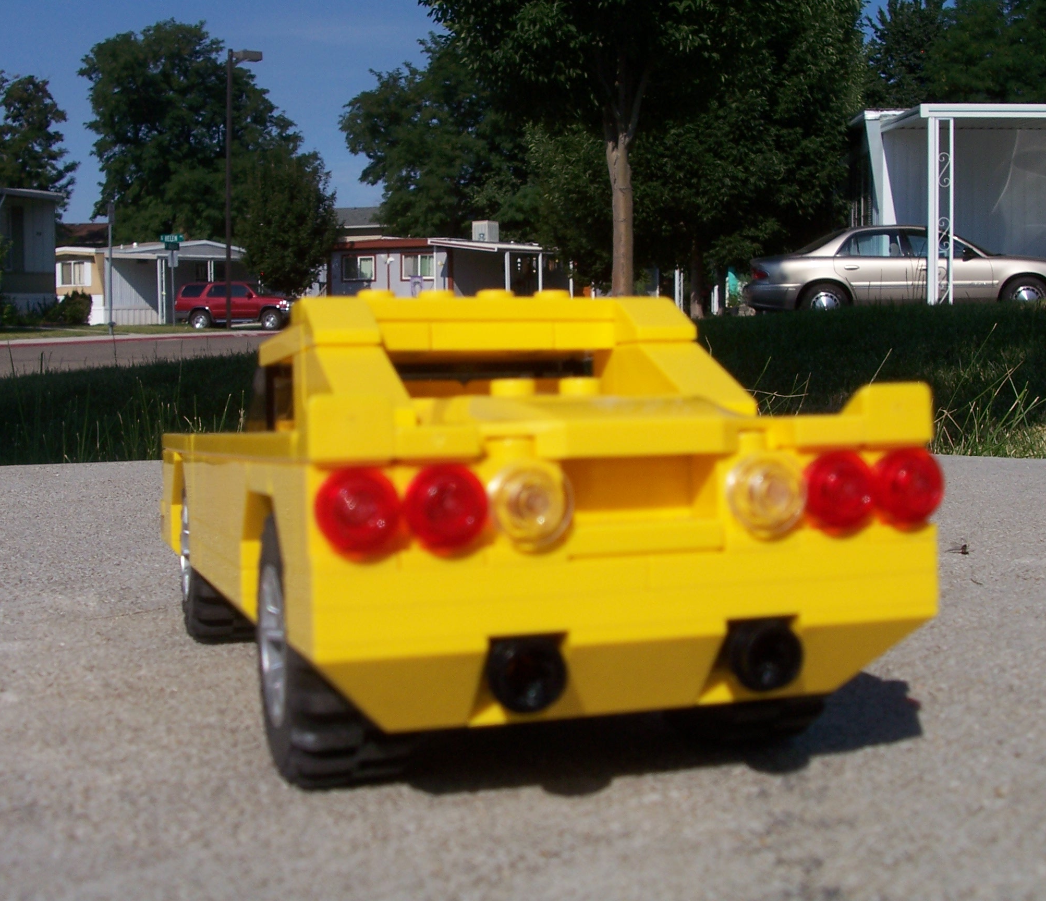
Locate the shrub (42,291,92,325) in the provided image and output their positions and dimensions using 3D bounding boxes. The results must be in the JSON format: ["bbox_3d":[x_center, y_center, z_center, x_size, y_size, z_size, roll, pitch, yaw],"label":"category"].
[{"bbox_3d":[-14.410,-4.473,46.000,1.500,1.100,1.350,0,4,0],"label":"shrub"}]

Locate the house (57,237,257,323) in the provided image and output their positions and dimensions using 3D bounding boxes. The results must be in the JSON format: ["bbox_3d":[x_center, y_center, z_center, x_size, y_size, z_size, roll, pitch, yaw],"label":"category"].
[{"bbox_3d":[-15.841,-7.282,63.000,9.000,3.500,10.000,-1,3,-6],"label":"house"}]

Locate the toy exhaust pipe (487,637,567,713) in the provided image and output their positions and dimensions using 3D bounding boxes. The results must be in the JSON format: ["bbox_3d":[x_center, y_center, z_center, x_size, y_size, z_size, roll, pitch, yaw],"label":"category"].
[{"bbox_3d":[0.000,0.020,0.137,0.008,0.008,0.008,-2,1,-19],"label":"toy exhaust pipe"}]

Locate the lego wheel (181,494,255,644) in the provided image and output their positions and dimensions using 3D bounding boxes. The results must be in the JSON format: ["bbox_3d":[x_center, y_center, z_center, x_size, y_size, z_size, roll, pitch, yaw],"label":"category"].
[{"bbox_3d":[-0.051,0.017,0.249,0.014,0.030,0.030,-2,1,-19],"label":"lego wheel"}]

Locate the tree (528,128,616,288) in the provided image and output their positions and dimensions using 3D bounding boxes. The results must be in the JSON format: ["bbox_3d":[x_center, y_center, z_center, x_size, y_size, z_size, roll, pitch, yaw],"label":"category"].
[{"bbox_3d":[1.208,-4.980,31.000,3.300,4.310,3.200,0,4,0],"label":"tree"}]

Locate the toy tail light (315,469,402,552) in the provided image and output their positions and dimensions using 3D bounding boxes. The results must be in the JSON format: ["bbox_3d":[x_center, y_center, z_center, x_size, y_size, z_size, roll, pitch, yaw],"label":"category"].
[{"bbox_3d":[-0.014,0.005,0.128,0.008,0.008,0.005,-2,1,-19],"label":"toy tail light"}]

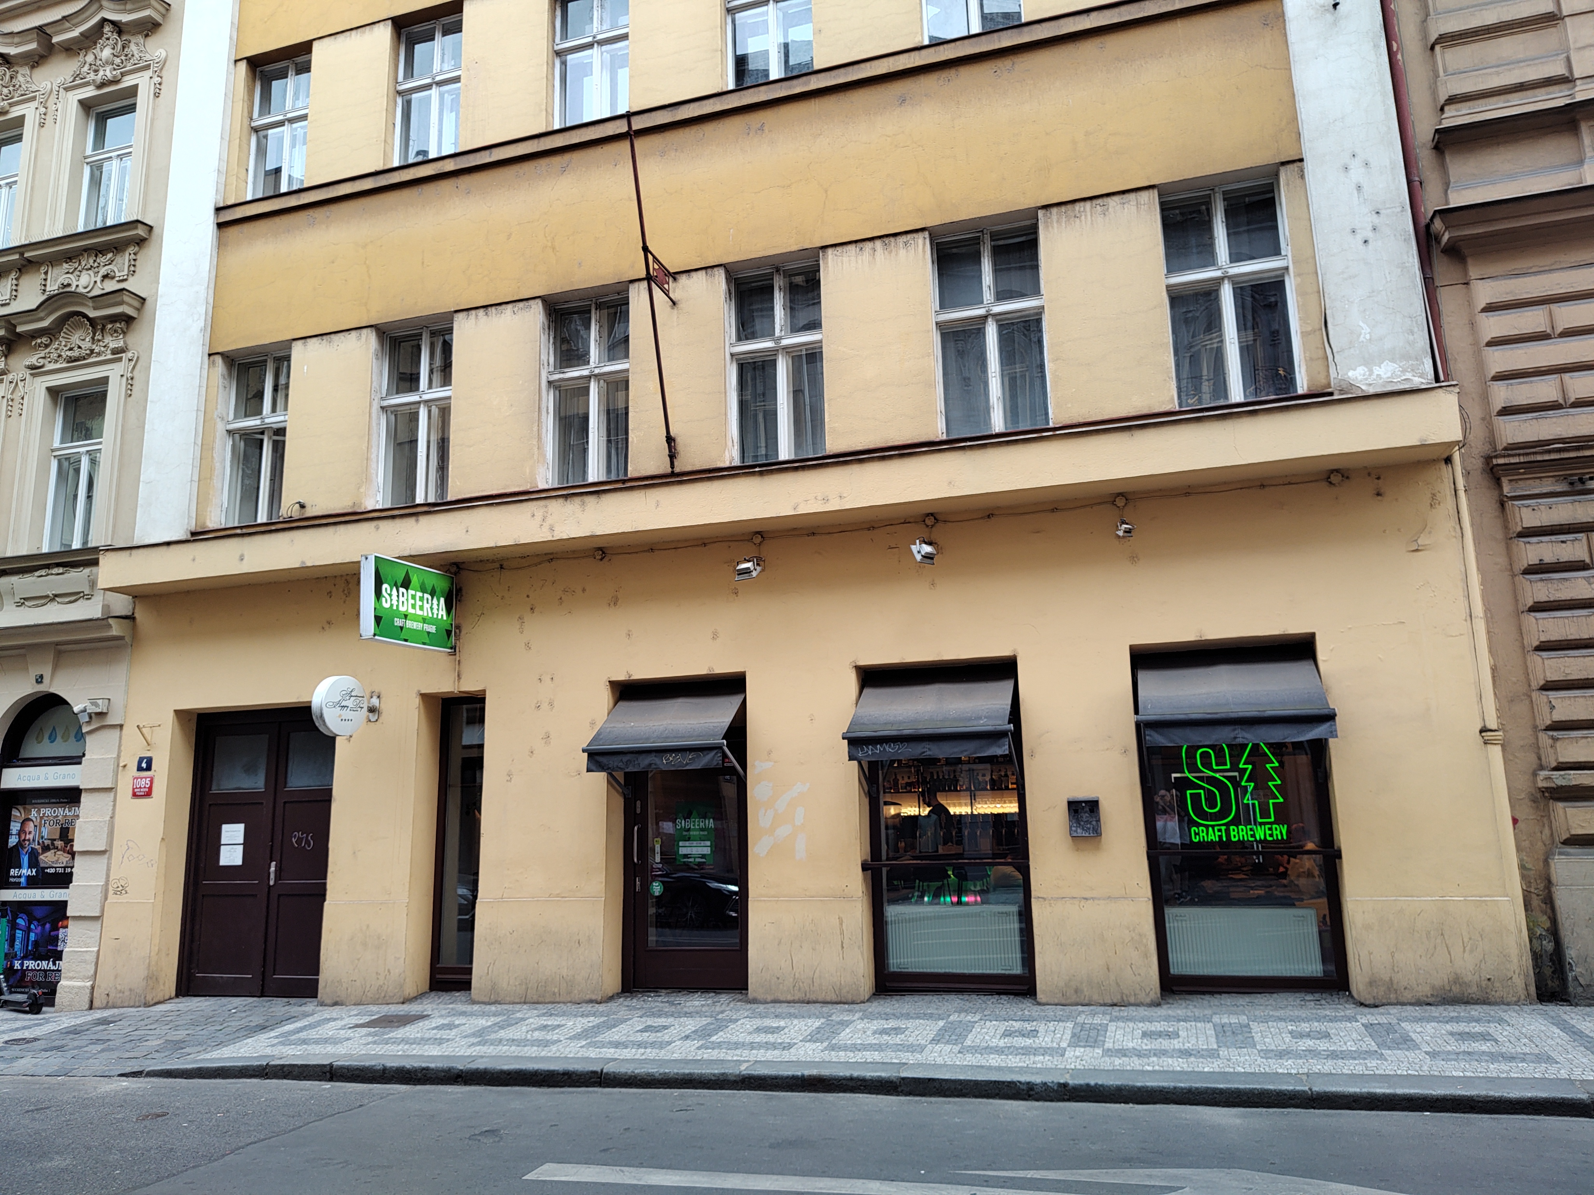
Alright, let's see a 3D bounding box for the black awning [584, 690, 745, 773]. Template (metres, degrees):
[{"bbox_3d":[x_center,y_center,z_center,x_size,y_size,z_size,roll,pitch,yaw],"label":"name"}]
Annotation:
[{"bbox_3d":[-1.110,1.170,9.319,1.321,0.707,0.814,-5,-11,16],"label":"black awning"}]

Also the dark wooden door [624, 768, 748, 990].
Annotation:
[{"bbox_3d":[-0.948,2.452,9.538,1.313,2.050,0.110,-5,-11,16],"label":"dark wooden door"}]

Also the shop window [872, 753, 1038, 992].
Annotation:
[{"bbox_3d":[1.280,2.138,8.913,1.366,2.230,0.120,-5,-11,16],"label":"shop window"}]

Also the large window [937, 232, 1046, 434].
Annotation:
[{"bbox_3d":[1.767,-2.401,9.575,0.960,1.990,0.140,-5,-11,16],"label":"large window"}]

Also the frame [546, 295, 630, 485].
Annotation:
[{"bbox_3d":[-1.988,-2.011,10.550,0.980,1.990,0.140,-5,-11,16],"label":"frame"}]

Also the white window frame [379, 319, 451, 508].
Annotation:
[{"bbox_3d":[-3.960,-1.925,11.248,0.960,1.990,0.140,-5,-11,16],"label":"white window frame"}]

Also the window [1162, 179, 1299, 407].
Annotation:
[{"bbox_3d":[3.670,-2.559,9.018,0.960,1.990,0.140,-5,-11,16],"label":"window"}]

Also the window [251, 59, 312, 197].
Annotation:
[{"bbox_3d":[-5.973,-5.470,12.479,0.950,1.880,0.140,-5,-11,16],"label":"window"}]

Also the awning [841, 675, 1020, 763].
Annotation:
[{"bbox_3d":[1.122,0.994,8.707,1.360,0.670,0.820,-5,-11,16],"label":"awning"}]

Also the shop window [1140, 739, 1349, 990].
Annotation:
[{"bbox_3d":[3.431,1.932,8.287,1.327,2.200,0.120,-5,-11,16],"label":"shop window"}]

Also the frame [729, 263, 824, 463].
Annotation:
[{"bbox_3d":[-0.154,-2.241,10.136,0.960,1.990,0.140,-5,-11,16],"label":"frame"}]

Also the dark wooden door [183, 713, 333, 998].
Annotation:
[{"bbox_3d":[-5.411,2.574,10.857,2.061,2.899,0.120,-5,-11,16],"label":"dark wooden door"}]

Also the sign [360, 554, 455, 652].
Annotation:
[{"bbox_3d":[-3.542,0.075,9.708,0.140,0.735,1.130,-5,-11,16],"label":"sign"}]

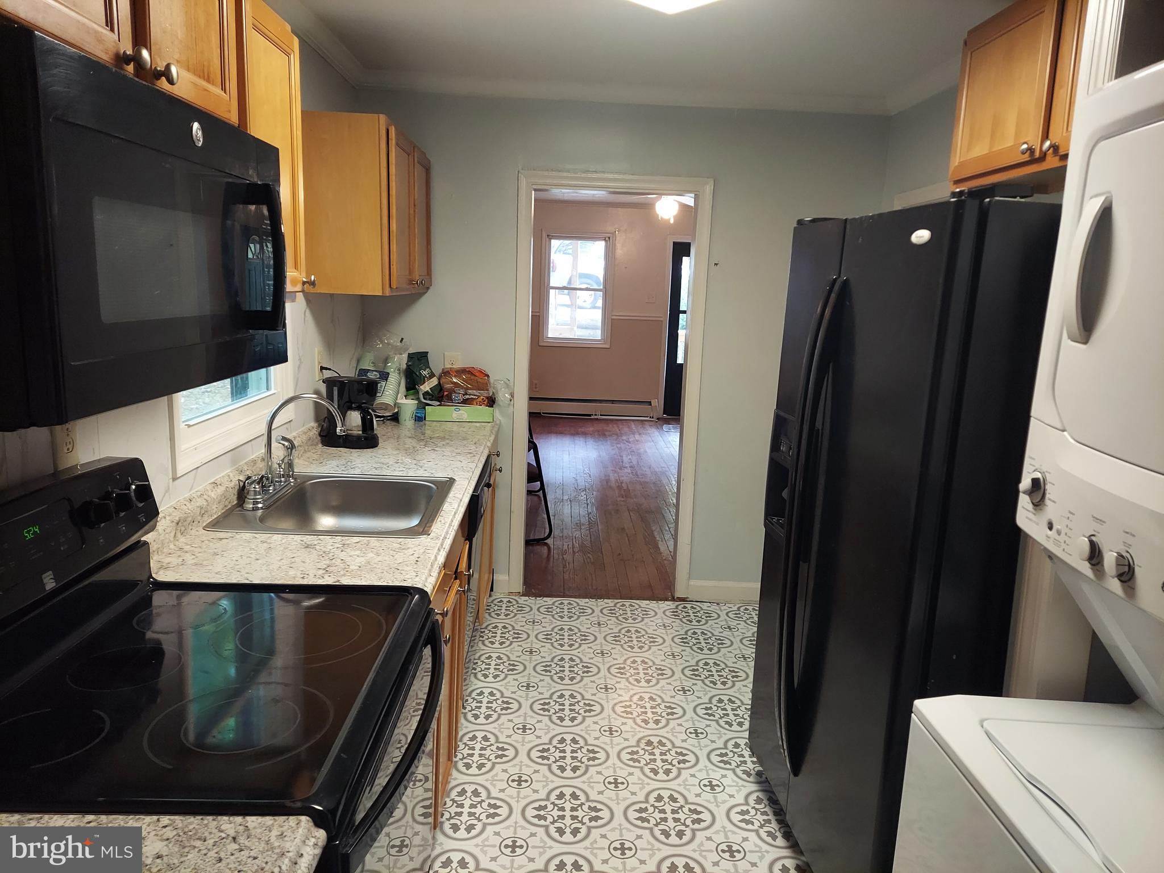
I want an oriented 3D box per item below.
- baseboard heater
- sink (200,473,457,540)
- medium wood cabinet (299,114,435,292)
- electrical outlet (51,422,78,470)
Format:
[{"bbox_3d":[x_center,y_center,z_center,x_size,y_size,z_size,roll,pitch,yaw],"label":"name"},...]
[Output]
[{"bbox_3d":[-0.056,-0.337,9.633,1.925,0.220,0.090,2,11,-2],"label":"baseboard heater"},{"bbox_3d":[-0.679,0.268,2.345,0.555,0.170,0.630,2,11,-2],"label":"sink"},{"bbox_3d":[-0.841,-0.895,3.284,0.325,0.615,0.900,2,11,-2],"label":"medium wood cabinet"},{"bbox_3d":[-0.982,-0.001,1.533,0.010,0.116,0.071,2,11,-2],"label":"electrical outlet"}]

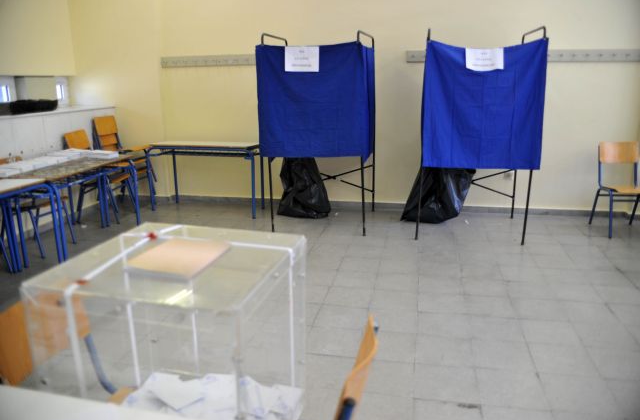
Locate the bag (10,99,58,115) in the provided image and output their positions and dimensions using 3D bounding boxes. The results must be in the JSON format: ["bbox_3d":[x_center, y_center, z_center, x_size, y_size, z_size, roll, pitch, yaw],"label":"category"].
[{"bbox_3d":[-3.257,-1.195,5.699,0.260,0.150,0.580,2,15,12],"label":"bag"}]

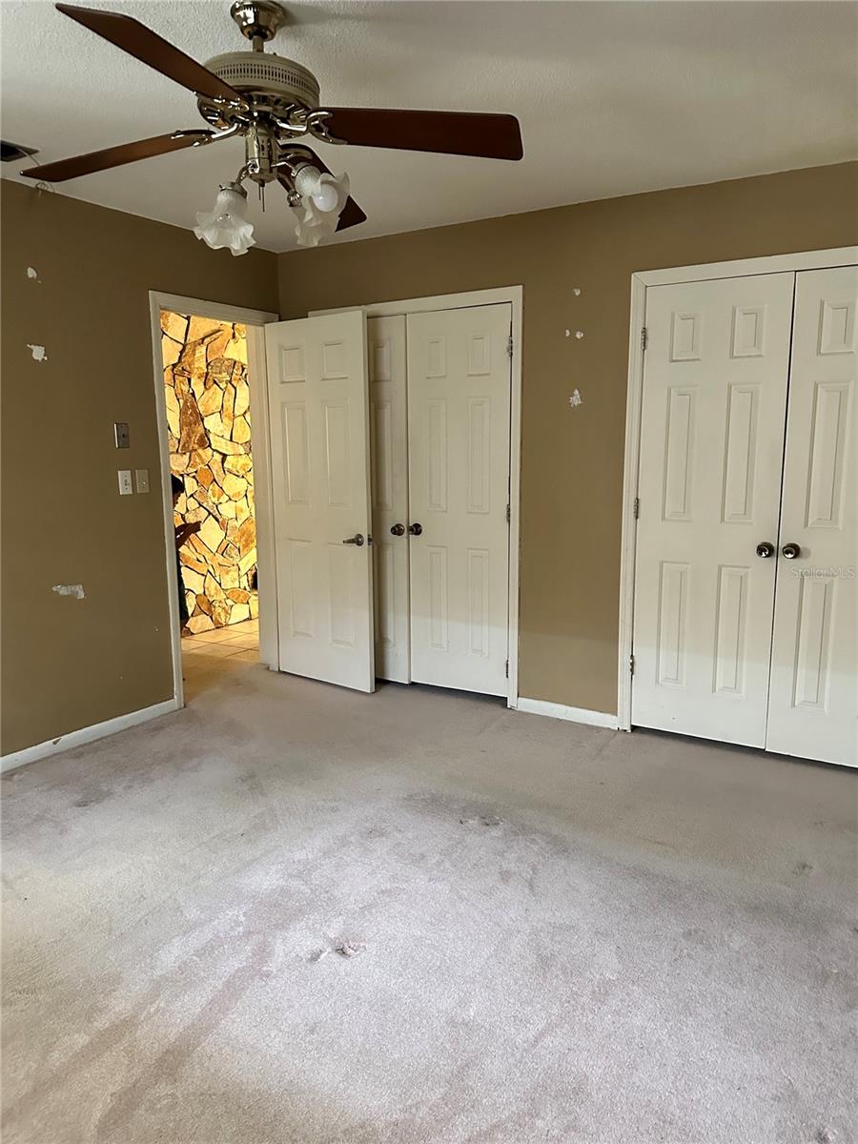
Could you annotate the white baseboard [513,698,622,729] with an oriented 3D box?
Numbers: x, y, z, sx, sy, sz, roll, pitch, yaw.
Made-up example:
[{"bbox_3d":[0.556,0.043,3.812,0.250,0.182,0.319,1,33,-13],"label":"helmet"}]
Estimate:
[{"bbox_3d":[0.690,0.711,4.002,0.540,0.075,0.018,5,11,32],"label":"white baseboard"}]

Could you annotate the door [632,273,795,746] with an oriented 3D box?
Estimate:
[{"bbox_3d":[1.231,-0.236,3.518,0.602,2.018,0.040,5,11,32],"label":"door"}]

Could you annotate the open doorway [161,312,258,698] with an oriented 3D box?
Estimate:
[{"bbox_3d":[-1.170,-0.342,4.411,0.130,2.042,0.734,5,11,32],"label":"open doorway"}]

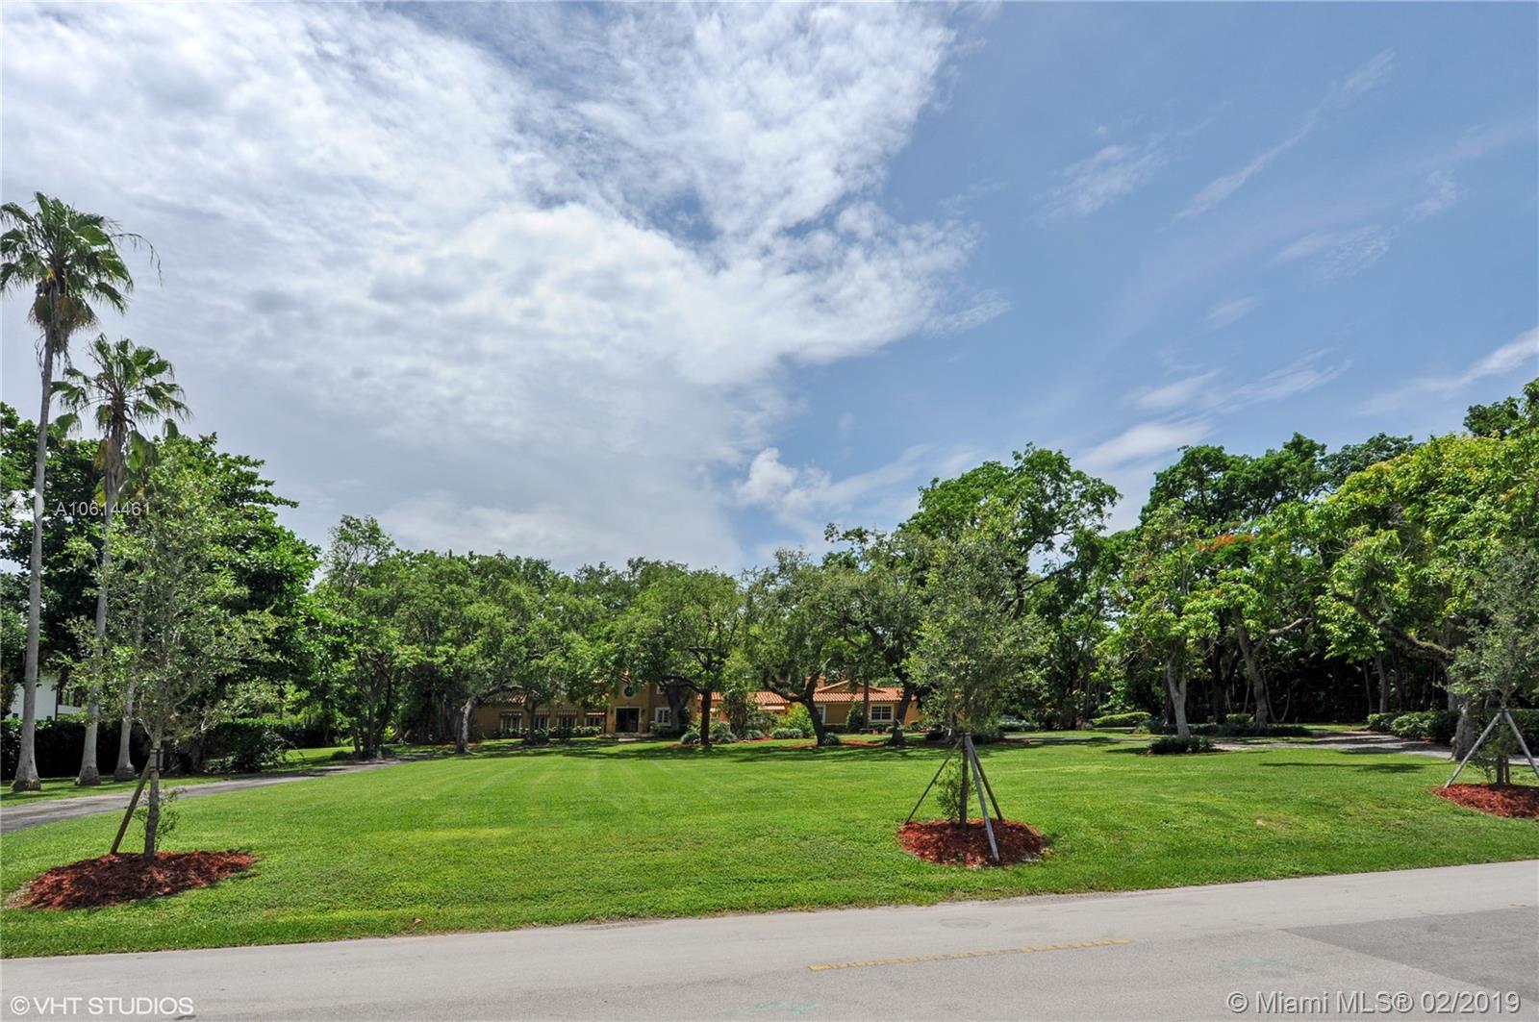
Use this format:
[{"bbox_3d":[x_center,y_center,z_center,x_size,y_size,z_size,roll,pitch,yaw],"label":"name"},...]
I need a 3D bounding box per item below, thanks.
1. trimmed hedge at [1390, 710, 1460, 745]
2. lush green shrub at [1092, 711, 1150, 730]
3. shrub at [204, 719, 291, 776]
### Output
[{"bbox_3d":[26.108,8.623,29.000,1.700,1.200,2.900,-8,-17,26],"label":"trimmed hedge"},{"bbox_3d":[23.419,13.979,48.500,3.500,1.000,1.800,0,-15,0],"label":"lush green shrub"},{"bbox_3d":[-18.526,8.355,25.800,2.600,1.700,2.000,0,-15,0],"label":"shrub"}]

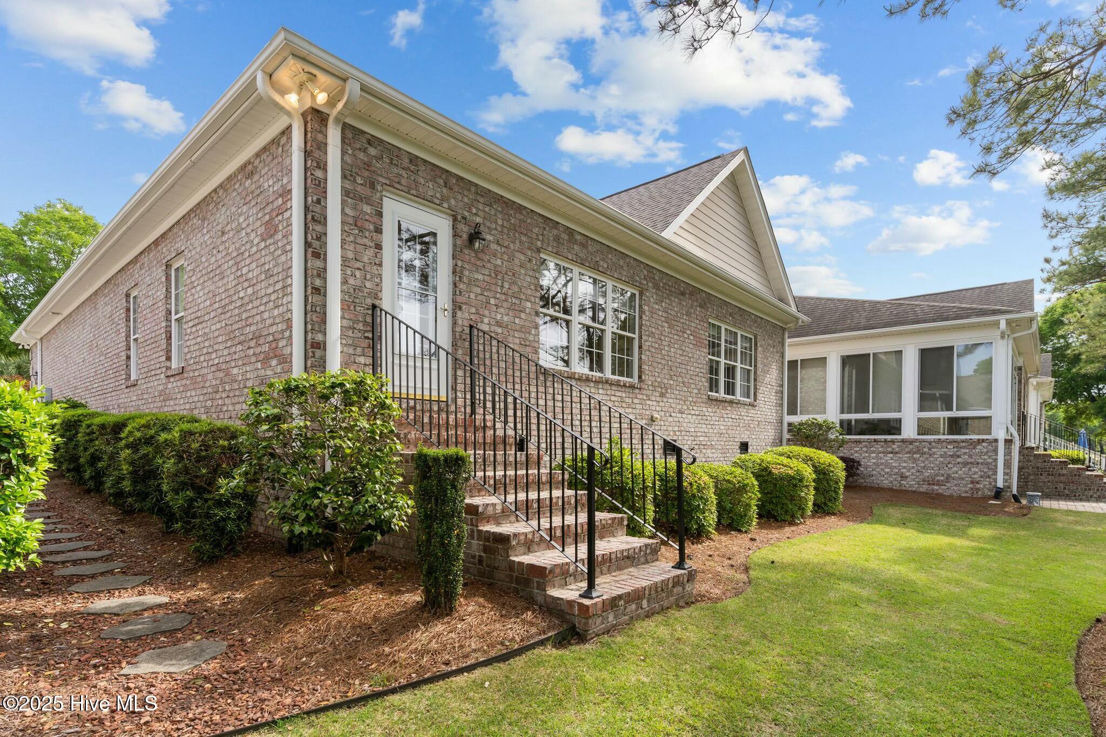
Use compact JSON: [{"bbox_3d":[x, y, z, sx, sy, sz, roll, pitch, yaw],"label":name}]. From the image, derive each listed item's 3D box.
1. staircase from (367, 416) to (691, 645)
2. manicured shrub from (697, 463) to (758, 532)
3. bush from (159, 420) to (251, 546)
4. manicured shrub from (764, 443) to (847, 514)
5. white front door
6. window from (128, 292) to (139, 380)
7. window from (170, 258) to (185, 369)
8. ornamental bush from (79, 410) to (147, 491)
[{"bbox_3d":[-0.470,1.020,4.350,2.870,1.410,1.220,-5,-8,41],"label":"staircase"},{"bbox_3d":[2.370,1.760,7.300,1.050,0.920,1.050,-3,-5,43],"label":"manicured shrub"},{"bbox_3d":[-3.480,1.140,5.170,0.850,1.100,0.800,-5,-8,40],"label":"bush"},{"bbox_3d":[4.400,1.920,9.130,1.250,1.140,1.300,-3,-5,43],"label":"manicured shrub"},{"bbox_3d":[-1.450,-0.690,5.550,0.090,2.060,0.850,-3,-5,43],"label":"white front door"},{"bbox_3d":[-6.840,-0.550,8.500,0.760,1.460,0.120,-5,-8,40],"label":"window"},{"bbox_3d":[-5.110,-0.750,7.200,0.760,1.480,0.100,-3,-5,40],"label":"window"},{"bbox_3d":[-5.720,1.090,6.900,1.000,0.920,0.850,-4,-6,39],"label":"ornamental bush"}]

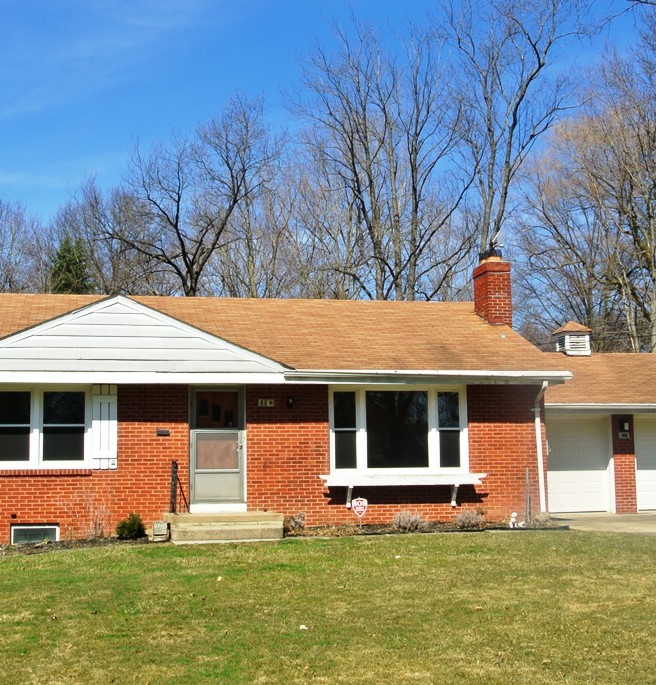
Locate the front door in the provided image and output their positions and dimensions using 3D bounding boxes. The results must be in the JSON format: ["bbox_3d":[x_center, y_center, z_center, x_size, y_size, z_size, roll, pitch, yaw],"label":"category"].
[{"bbox_3d":[-1.930,1.838,19.507,0.966,2.100,0.100,1,-7,-11],"label":"front door"}]

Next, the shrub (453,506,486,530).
[{"bbox_3d":[2.520,3.130,19.696,0.611,0.403,0.580,1,-7,-11],"label":"shrub"}]

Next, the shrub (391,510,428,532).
[{"bbox_3d":[1.427,3.132,19.432,0.687,0.380,0.620,1,-7,-11],"label":"shrub"}]

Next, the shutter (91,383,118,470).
[{"bbox_3d":[-3.878,1.474,19.256,0.454,1.465,0.045,1,-7,-11],"label":"shutter"}]

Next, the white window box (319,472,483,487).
[{"bbox_3d":[1.366,2.475,19.914,3.053,0.213,0.280,1,-7,-11],"label":"white window box"}]

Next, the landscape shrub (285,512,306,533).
[{"bbox_3d":[-0.560,3.104,19.151,0.384,0.341,0.400,1,-7,-11],"label":"landscape shrub"}]

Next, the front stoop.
[{"bbox_3d":[-1.755,3.085,18.659,1.900,0.400,1.620,1,-7,-11],"label":"front stoop"}]

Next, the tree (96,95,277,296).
[{"bbox_3d":[-5.044,-1.760,40.028,6.490,15.103,6.490,1,-7,-11],"label":"tree"}]

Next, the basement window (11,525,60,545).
[{"bbox_3d":[-4.974,3.280,18.898,0.814,0.344,0.100,1,-7,-11],"label":"basement window"}]

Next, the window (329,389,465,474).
[{"bbox_3d":[1.301,1.601,20.286,2.611,1.591,0.130,1,-7,-11],"label":"window"}]

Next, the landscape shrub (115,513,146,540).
[{"bbox_3d":[-3.330,3.115,18.773,0.516,0.459,0.480,1,-7,-11],"label":"landscape shrub"}]

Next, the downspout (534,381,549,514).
[{"bbox_3d":[3.996,1.936,20.496,0.140,2.426,0.450,1,-7,-11],"label":"downspout"}]

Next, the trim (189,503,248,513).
[{"bbox_3d":[-1.915,2.900,19.461,1.021,0.156,0.060,1,-7,-11],"label":"trim"}]

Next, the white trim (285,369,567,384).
[{"bbox_3d":[1.886,0.621,20.031,5.328,0.257,0.160,1,-7,-11],"label":"white trim"}]

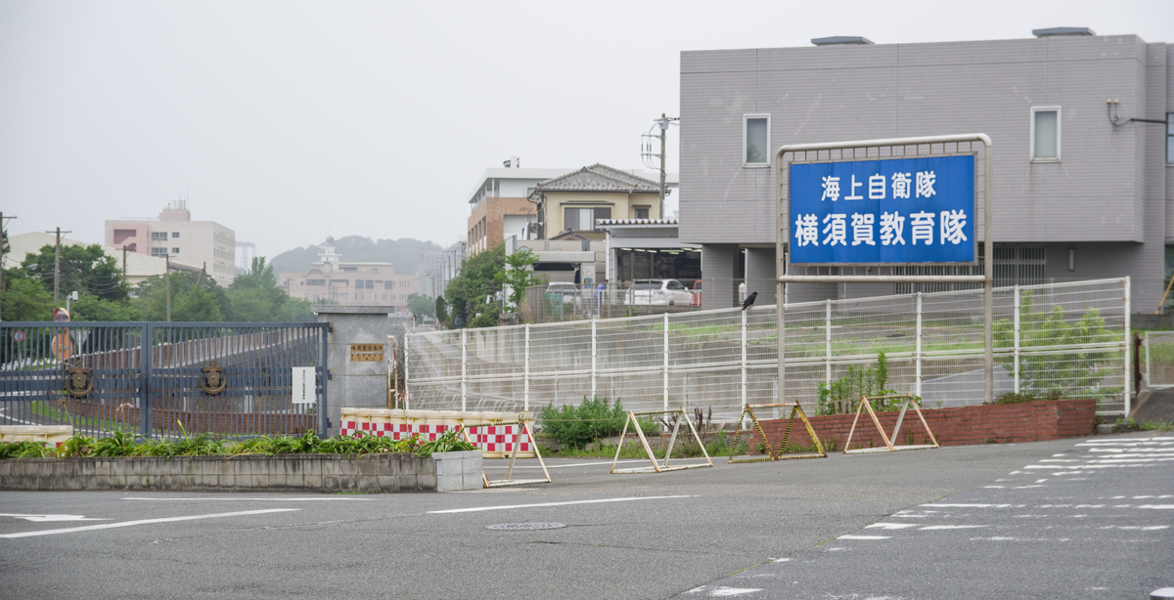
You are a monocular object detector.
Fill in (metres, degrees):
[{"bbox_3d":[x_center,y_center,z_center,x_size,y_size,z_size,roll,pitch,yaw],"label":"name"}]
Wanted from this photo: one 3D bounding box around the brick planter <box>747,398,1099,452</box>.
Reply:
[{"bbox_3d":[4.820,1.890,35.830,0.850,0.580,6.100,0,-5,-38],"label":"brick planter"}]

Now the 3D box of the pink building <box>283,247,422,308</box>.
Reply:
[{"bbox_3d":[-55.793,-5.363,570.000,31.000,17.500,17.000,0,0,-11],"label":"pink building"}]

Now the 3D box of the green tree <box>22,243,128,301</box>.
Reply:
[{"bbox_3d":[-36.700,-0.200,175.000,7.200,7.200,6.200,0,0,0],"label":"green tree"}]

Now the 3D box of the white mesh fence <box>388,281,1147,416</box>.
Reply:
[{"bbox_3d":[1.980,1.130,41.070,0.100,2.050,18.100,0,-3,-38],"label":"white mesh fence"}]

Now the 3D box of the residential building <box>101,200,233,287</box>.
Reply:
[{"bbox_3d":[-91.000,-8.850,541.000,24.000,22.500,78.000,0,0,-5],"label":"residential building"}]

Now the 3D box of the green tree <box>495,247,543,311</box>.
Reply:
[{"bbox_3d":[-2.699,-0.796,97.000,2.000,2.650,1.900,0,0,0],"label":"green tree"}]

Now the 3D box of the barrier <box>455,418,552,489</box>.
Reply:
[{"bbox_3d":[-1.183,2.037,32.300,0.800,0.830,1.250,-1,1,42],"label":"barrier"}]

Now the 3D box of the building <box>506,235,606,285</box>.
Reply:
[{"bbox_3d":[-1.430,-1.290,117.000,4.900,3.500,6.500,0,0,-4],"label":"building"}]

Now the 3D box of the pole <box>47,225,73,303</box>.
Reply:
[{"bbox_3d":[-33.400,-0.800,155.000,1.650,7.600,0.350,0,0,-6],"label":"pole"}]

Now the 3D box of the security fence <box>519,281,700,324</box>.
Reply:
[{"bbox_3d":[0.395,0.079,79.000,1.300,1.300,17.000,0,0,-15],"label":"security fence"}]

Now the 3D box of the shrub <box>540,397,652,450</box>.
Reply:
[{"bbox_3d":[0.144,2.042,40.000,1.800,0.870,1.200,0,0,0],"label":"shrub"}]

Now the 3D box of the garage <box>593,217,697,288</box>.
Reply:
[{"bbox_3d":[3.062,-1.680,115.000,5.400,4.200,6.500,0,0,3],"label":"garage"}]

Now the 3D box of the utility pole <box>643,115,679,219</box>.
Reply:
[{"bbox_3d":[4.050,-4.950,135.000,2.000,10.500,0.800,0,0,0],"label":"utility pole"}]

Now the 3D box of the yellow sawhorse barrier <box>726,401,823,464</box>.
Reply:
[{"bbox_3d":[2.660,1.850,34.400,0.970,0.820,0.950,0,0,-37],"label":"yellow sawhorse barrier"}]

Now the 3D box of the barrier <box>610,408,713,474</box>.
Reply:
[{"bbox_3d":[1.022,1.944,33.600,0.800,0.830,1.250,-2,1,37],"label":"barrier"}]

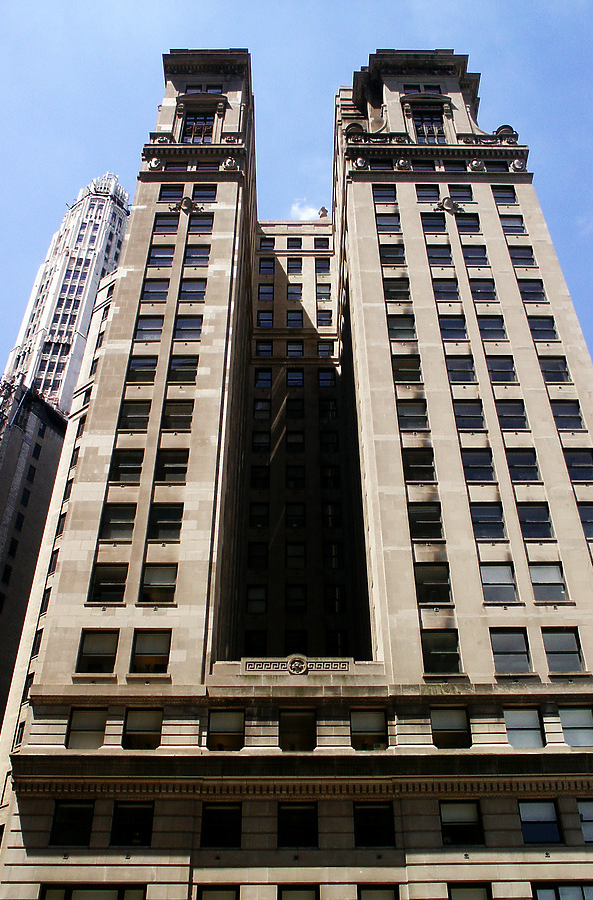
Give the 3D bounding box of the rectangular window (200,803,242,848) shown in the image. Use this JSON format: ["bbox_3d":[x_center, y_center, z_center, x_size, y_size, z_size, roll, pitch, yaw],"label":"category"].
[{"bbox_3d":[-2.829,14.248,34.528,1.534,1.711,0.200,0,-42,0],"label":"rectangular window"}]

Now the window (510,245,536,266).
[{"bbox_3d":[14.126,-11.992,56.697,1.533,2.080,0.200,0,-42,0],"label":"window"}]

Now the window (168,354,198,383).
[{"bbox_3d":[-6.492,-4.642,51.826,1.580,2.200,0.250,0,-42,0],"label":"window"}]

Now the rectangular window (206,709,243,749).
[{"bbox_3d":[-2.692,10.881,35.072,1.377,1.751,0.250,0,-42,0],"label":"rectangular window"}]

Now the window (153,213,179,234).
[{"bbox_3d":[-8.775,-15.289,61.427,1.580,2.200,0.250,0,-42,0],"label":"window"}]

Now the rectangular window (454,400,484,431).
[{"bbox_3d":[9.188,-1.810,48.241,1.529,2.209,0.200,0,-42,0],"label":"rectangular window"}]

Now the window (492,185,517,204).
[{"bbox_3d":[13.802,-16.784,60.179,1.550,2.159,0.250,0,-42,0],"label":"window"}]

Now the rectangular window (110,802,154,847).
[{"bbox_3d":[-6.184,14.147,34.475,1.514,1.668,0.200,0,-42,0],"label":"rectangular window"}]

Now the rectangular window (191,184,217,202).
[{"bbox_3d":[-6.051,-16.867,60.181,1.571,2.050,0.250,0,-42,0],"label":"rectangular window"}]

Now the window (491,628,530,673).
[{"bbox_3d":[9.354,8.764,39.776,1.580,2.200,0.250,0,-42,0],"label":"window"}]

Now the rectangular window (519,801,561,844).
[{"bbox_3d":[9.138,13.983,34.082,1.448,1.611,0.200,0,-42,0],"label":"rectangular window"}]

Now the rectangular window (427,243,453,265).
[{"bbox_3d":[8.810,-11.795,55.644,1.499,2.064,0.250,0,-42,0],"label":"rectangular window"}]

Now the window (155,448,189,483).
[{"bbox_3d":[-6.207,0.832,45.128,1.654,2.139,0.200,0,-42,0],"label":"window"}]

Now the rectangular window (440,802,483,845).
[{"bbox_3d":[6.155,13.857,33.798,1.542,1.671,0.200,0,-42,0],"label":"rectangular window"}]

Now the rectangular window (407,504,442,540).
[{"bbox_3d":[6.277,3.477,44.065,1.621,2.201,0.200,0,-42,0],"label":"rectangular window"}]

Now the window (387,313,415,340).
[{"bbox_3d":[6.098,-6.946,52.144,1.573,2.149,0.200,0,-42,0],"label":"window"}]

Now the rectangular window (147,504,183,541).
[{"bbox_3d":[-6.280,3.478,44.008,1.621,2.201,0.200,0,-42,0],"label":"rectangular window"}]

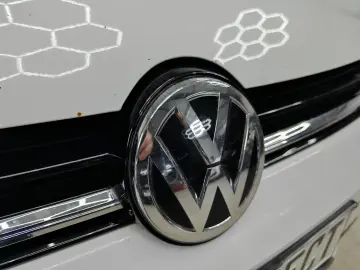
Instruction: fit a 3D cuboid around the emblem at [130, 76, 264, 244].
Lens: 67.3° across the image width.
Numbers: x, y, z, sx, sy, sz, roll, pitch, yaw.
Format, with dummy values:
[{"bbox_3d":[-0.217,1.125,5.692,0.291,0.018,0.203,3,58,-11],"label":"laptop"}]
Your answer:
[{"bbox_3d":[0.024,0.022,0.237,0.144,0.144,0.018,-14,12,-33],"label":"emblem"}]

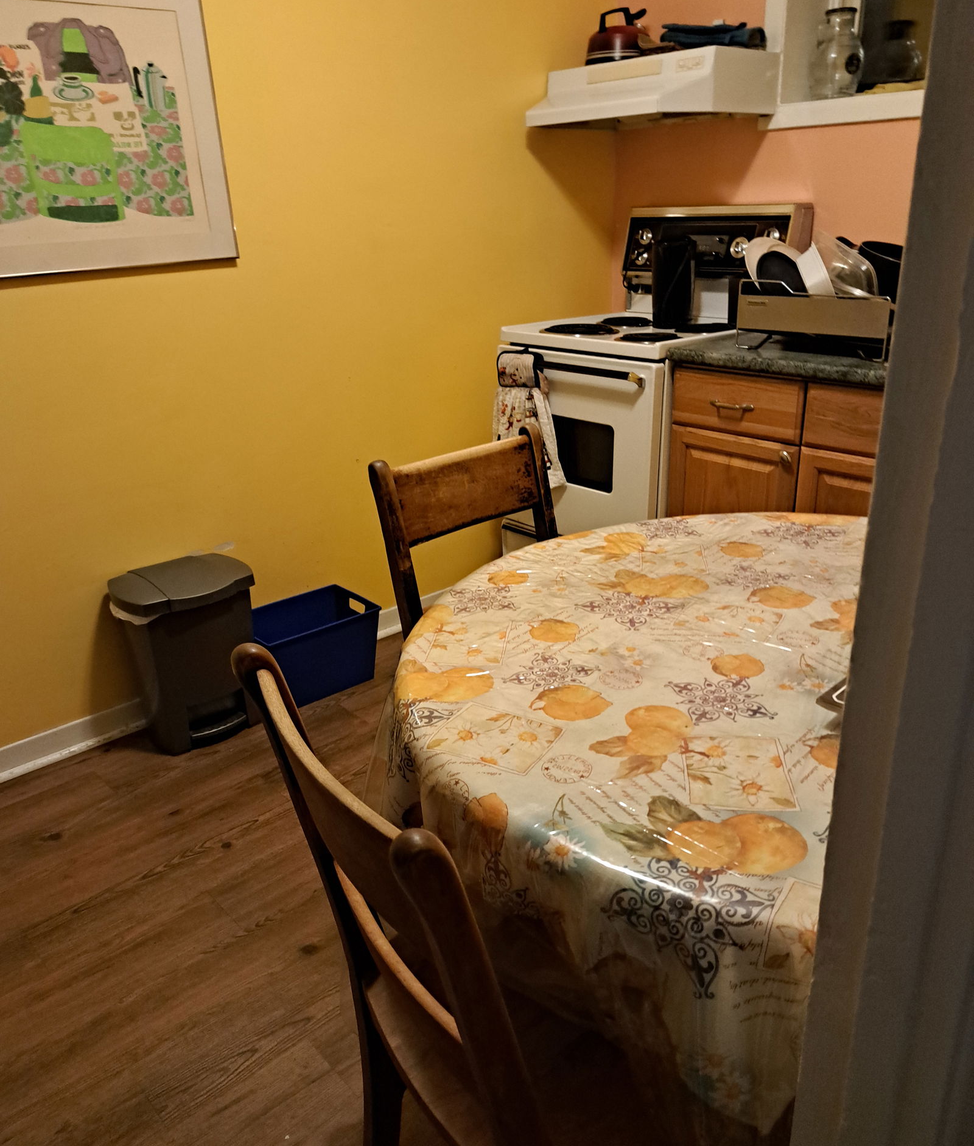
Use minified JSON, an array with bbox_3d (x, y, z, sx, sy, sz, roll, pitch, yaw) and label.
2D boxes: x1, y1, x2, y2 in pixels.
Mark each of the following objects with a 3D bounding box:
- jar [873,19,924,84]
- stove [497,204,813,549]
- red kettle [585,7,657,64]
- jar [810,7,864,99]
[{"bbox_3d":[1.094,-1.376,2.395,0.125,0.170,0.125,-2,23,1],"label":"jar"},{"bbox_3d":[0.459,-0.424,2.665,0.640,1.190,0.600,-20,28,-35],"label":"stove"},{"bbox_3d":[0.369,-1.518,2.540,0.205,0.180,0.175,19,31,41],"label":"red kettle"},{"bbox_3d":[0.905,-1.331,2.321,0.130,0.215,0.130,-2,23,1],"label":"jar"}]

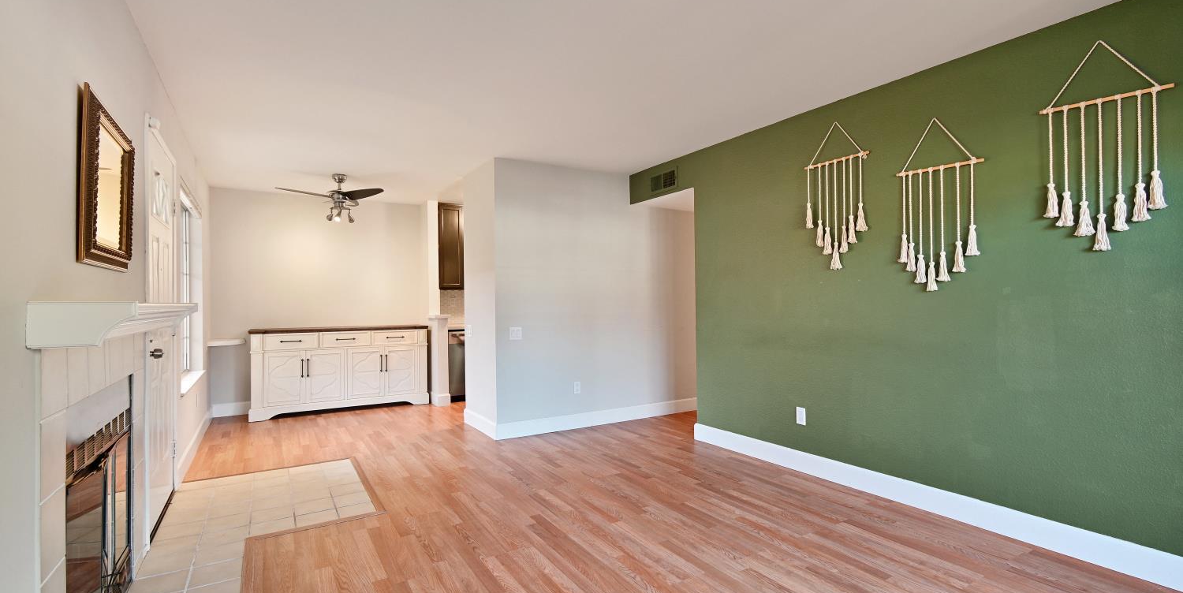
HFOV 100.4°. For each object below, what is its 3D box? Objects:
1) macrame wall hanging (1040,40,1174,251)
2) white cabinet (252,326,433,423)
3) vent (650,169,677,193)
[{"bbox_3d":[2.215,-0.654,2.135,0.040,0.915,0.415,0,-1,-34],"label":"macrame wall hanging"},{"bbox_3d":[-2.798,0.815,5.609,1.790,0.920,0.450,0,-1,-26],"label":"white cabinet"},{"bbox_3d":[0.650,-1.056,4.503,0.020,0.175,0.370,0,-1,-34],"label":"vent"}]

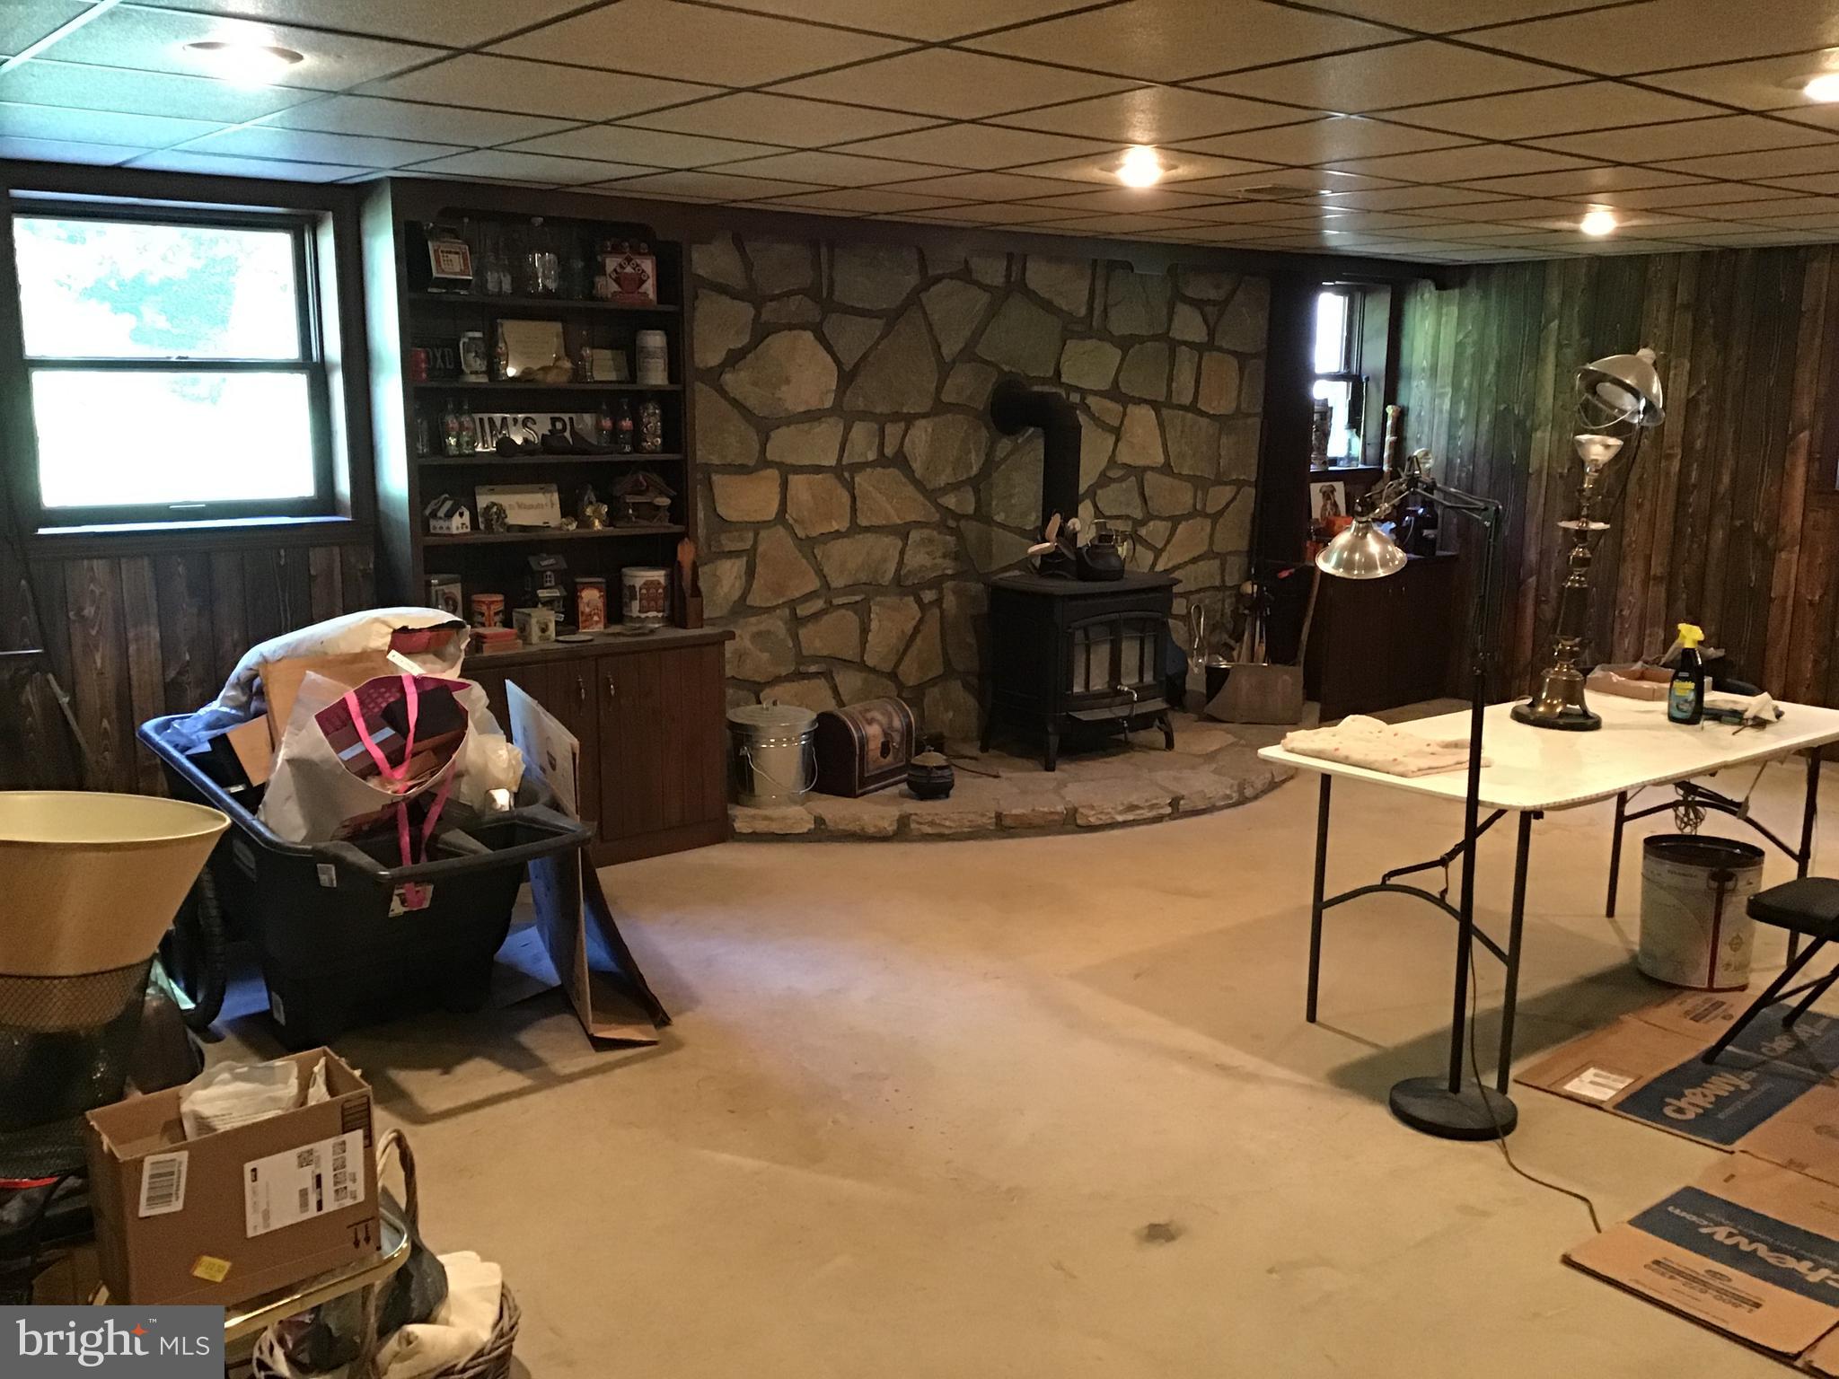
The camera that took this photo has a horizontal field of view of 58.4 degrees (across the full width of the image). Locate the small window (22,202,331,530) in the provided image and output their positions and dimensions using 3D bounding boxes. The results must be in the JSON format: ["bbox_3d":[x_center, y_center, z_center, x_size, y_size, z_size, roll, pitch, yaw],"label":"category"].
[{"bbox_3d":[-2.243,-0.975,5.025,0.870,0.930,0.100,-9,14,-39],"label":"small window"}]

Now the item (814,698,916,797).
[{"bbox_3d":[-0.230,0.209,6.399,0.245,0.308,0.443,6,12,30],"label":"item"}]

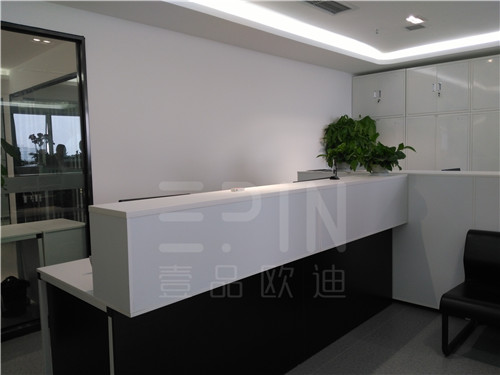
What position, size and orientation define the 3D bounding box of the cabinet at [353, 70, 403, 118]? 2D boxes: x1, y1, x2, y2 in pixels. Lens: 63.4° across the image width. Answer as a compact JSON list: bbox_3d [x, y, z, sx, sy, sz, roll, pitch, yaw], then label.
[{"bbox_3d":[2.160,-1.450,6.509,0.887,0.691,0.400,3,7,44],"label":"cabinet"}]

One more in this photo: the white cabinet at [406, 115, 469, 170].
[{"bbox_3d":[2.830,-0.132,6.003,0.882,1.885,0.400,3,7,44],"label":"white cabinet"}]

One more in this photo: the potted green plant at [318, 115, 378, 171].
[{"bbox_3d":[1.000,-0.467,4.193,0.560,0.560,0.500,3,7,44],"label":"potted green plant"}]

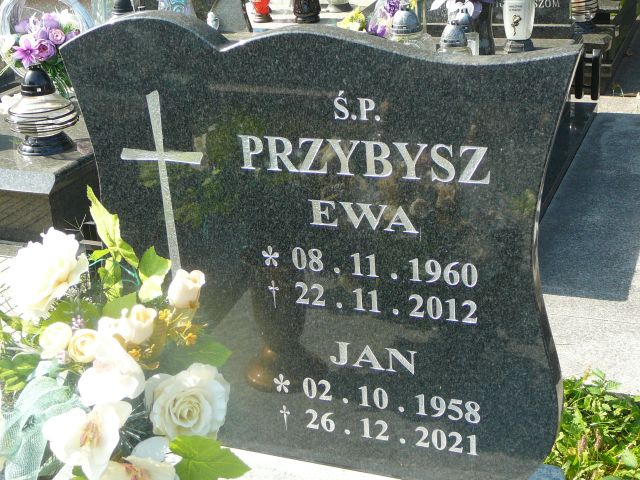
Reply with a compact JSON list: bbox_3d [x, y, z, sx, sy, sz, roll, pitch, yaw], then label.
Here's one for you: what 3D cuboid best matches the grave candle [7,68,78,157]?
[{"bbox_3d":[-0.871,-0.412,3.174,0.223,0.261,0.223,5,22,21],"label":"grave candle"}]

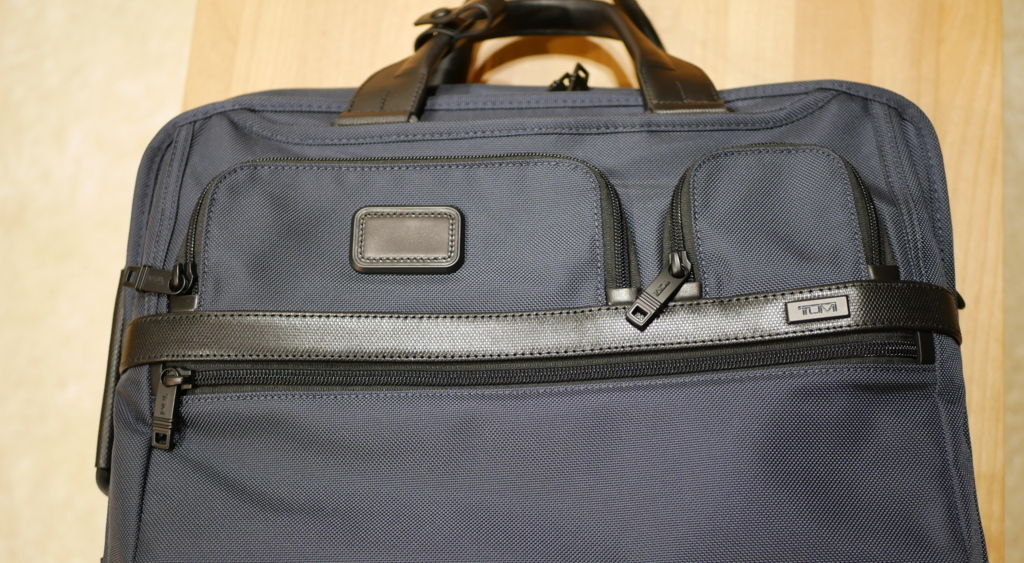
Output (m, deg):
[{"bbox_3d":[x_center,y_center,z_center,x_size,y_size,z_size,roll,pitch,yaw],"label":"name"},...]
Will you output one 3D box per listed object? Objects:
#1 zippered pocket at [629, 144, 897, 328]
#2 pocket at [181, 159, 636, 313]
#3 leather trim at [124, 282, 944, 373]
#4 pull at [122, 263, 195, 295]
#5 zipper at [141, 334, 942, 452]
[{"bbox_3d":[0.125,-0.022,0.748,0.131,0.028,0.090,-1,73,0],"label":"zippered pocket"},{"bbox_3d":[-0.053,-0.024,0.749,0.232,0.026,0.078,-1,73,0],"label":"pocket"},{"bbox_3d":[0.013,0.022,0.738,0.415,0.030,0.032,-1,73,0],"label":"leather trim"},{"bbox_3d":[-0.179,-0.001,0.751,0.038,0.014,0.015,-1,73,0],"label":"pull"},{"bbox_3d":[0.013,0.054,0.725,0.380,0.020,0.048,-1,73,0],"label":"zipper"}]

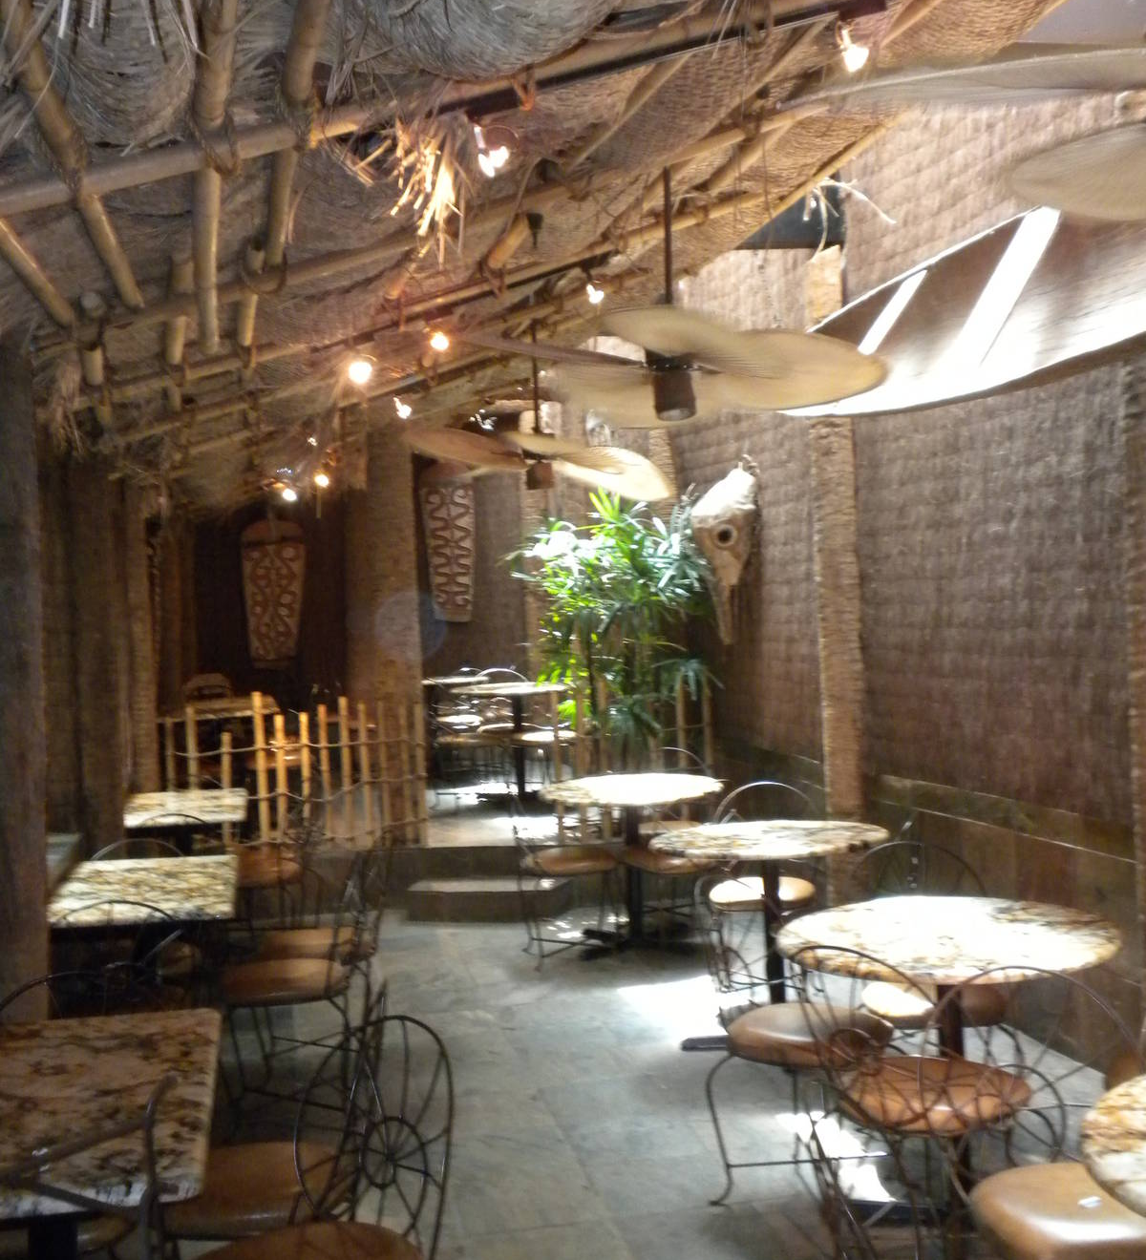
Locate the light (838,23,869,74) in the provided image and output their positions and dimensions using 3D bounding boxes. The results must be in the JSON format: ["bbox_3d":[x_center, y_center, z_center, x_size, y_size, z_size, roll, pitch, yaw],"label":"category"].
[{"bbox_3d":[0.631,-1.310,3.676,0.075,0.120,0.085,-2,1,-11],"label":"light"}]

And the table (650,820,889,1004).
[{"bbox_3d":[0.730,1.129,5.990,0.861,0.765,0.861,-2,1,-12],"label":"table"}]

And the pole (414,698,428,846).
[{"bbox_3d":[-0.823,0.777,8.911,0.045,0.794,0.045,-3,1,-12],"label":"pole"}]

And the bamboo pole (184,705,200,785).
[{"bbox_3d":[-2.050,0.811,8.839,0.045,0.803,0.045,-3,1,-12],"label":"bamboo pole"}]

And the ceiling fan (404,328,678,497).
[{"bbox_3d":[-0.181,-1.116,8.279,1.390,0.821,1.390,-2,1,0],"label":"ceiling fan"}]

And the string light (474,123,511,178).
[{"bbox_3d":[-0.174,-1.033,3.522,0.085,0.122,0.090,-2,1,-11],"label":"string light"}]

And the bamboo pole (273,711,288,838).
[{"bbox_3d":[-1.594,0.811,8.914,0.054,0.692,0.054,-2,1,-11],"label":"bamboo pole"}]

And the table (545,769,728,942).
[{"bbox_3d":[0.307,1.142,8.118,0.910,0.750,0.910,-2,1,0],"label":"table"}]

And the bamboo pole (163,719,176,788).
[{"bbox_3d":[-2.174,0.844,8.840,0.045,0.739,0.045,-2,1,-12],"label":"bamboo pole"}]

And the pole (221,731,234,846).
[{"bbox_3d":[-1.875,0.860,8.865,0.056,0.607,0.056,0,1,0],"label":"pole"}]

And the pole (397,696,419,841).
[{"bbox_3d":[-0.902,0.778,8.873,0.052,0.774,0.052,-3,1,-11],"label":"pole"}]

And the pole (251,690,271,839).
[{"bbox_3d":[-1.693,0.745,8.913,0.058,0.827,0.058,-4,1,-11],"label":"pole"}]

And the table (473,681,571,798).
[{"bbox_3d":[-0.347,0.744,10.915,0.910,0.750,0.910,-2,1,-11],"label":"table"}]

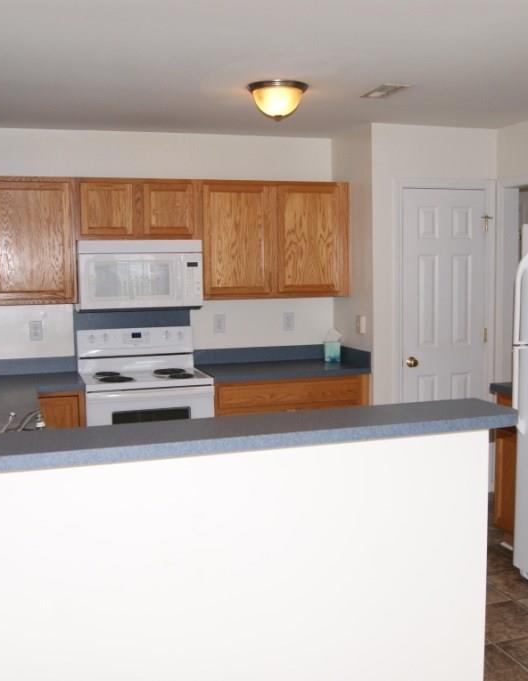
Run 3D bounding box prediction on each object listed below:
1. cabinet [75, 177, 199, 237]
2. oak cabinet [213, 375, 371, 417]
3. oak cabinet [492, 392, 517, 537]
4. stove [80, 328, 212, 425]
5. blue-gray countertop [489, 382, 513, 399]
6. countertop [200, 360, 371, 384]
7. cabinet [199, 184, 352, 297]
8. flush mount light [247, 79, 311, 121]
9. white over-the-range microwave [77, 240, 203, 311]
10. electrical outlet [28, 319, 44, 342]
[{"bbox_3d":[-0.803,-0.809,4.821,0.761,0.372,0.332,-3,5,-18],"label":"cabinet"},{"bbox_3d":[0.108,0.652,5.179,1.035,0.876,0.628,-2,5,-16],"label":"oak cabinet"},{"bbox_3d":[1.619,0.695,4.135,0.615,0.825,0.430,-2,5,-18],"label":"oak cabinet"},{"bbox_3d":[-0.749,0.529,4.803,0.757,1.175,0.670,-2,5,-18],"label":"stove"},{"bbox_3d":[1.583,0.256,4.083,0.638,0.040,0.357,-3,5,-18],"label":"blue-gray countertop"},{"bbox_3d":[0.103,0.194,5.045,1.034,0.040,0.620,-3,5,-18],"label":"countertop"},{"bbox_3d":[0.043,-0.658,5.106,1.011,0.750,0.332,-3,5,-18],"label":"cabinet"},{"bbox_3d":[0.077,-1.154,3.728,0.298,0.175,0.298,-1,5,0],"label":"flush mount light"},{"bbox_3d":[-0.792,-0.414,4.850,0.759,0.415,0.385,-2,6,-18],"label":"white over-the-range microwave"},{"bbox_3d":[-1.436,-0.055,4.848,0.070,0.117,0.012,-3,5,-18],"label":"electrical outlet"}]

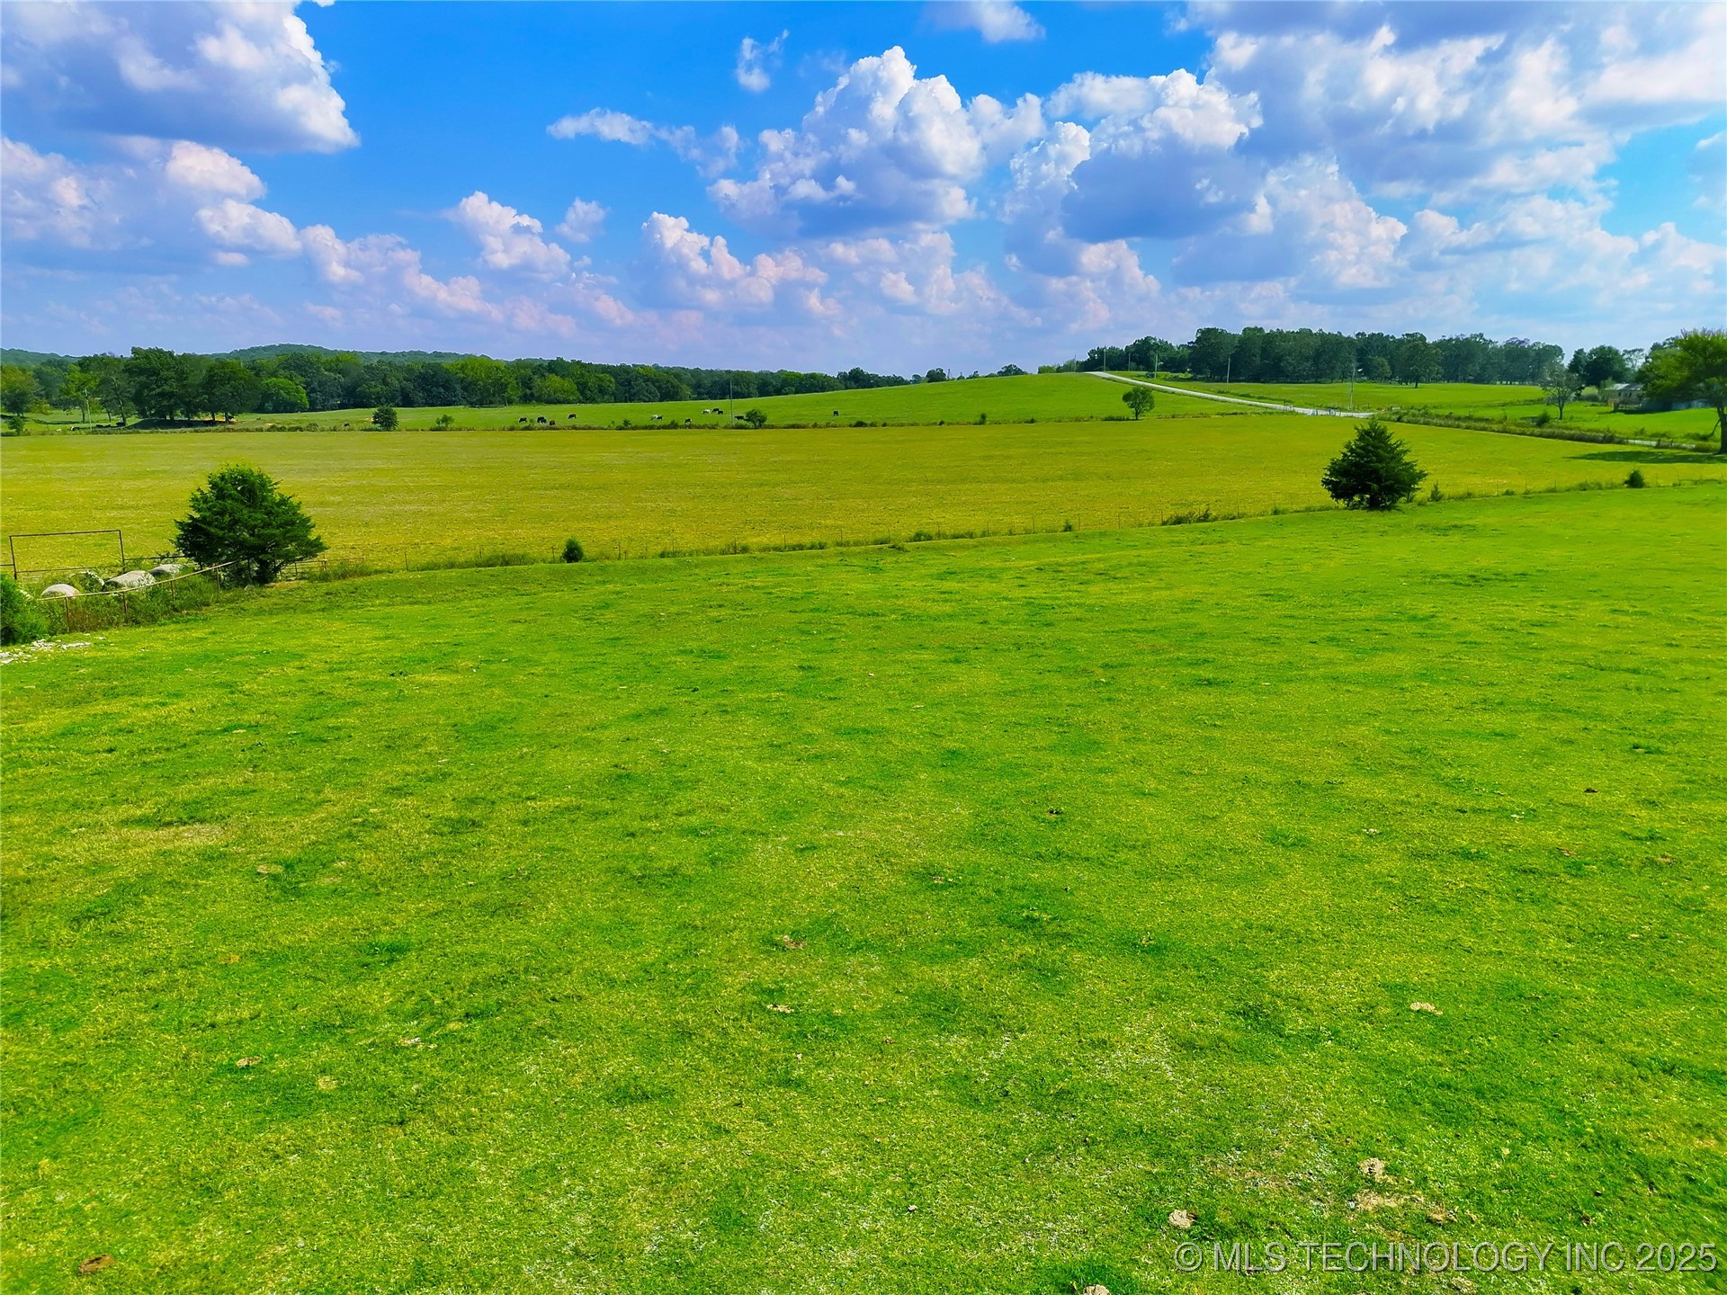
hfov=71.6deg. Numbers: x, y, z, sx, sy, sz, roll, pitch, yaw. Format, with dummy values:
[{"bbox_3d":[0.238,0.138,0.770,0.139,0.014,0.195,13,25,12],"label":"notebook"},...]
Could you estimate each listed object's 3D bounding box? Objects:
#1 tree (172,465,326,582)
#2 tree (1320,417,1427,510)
[{"bbox_3d":[-30.647,-6.147,59.600,6.860,5.850,6.650,-6,14,-27],"label":"tree"},{"bbox_3d":[40.411,-14.428,93.995,7.740,6.920,7.510,5,14,22],"label":"tree"}]

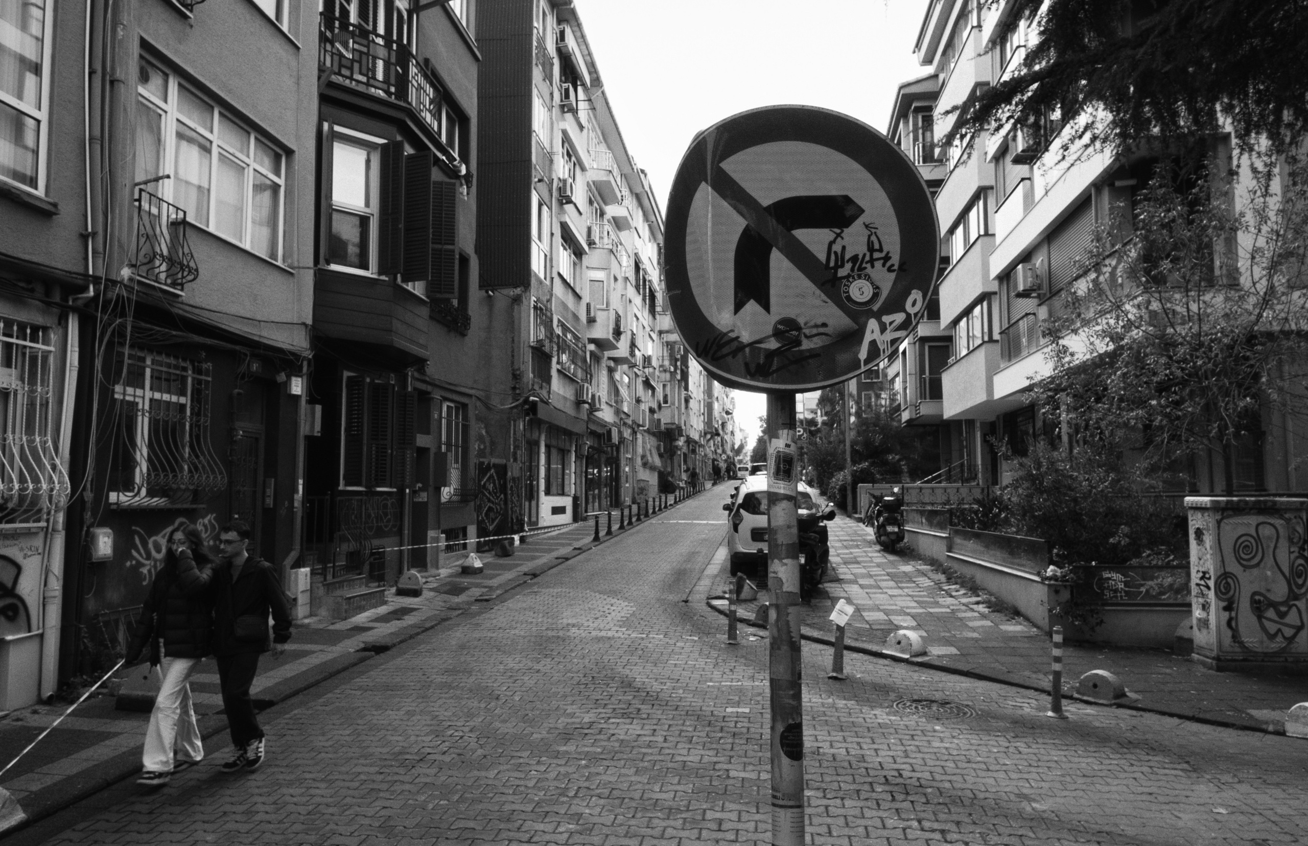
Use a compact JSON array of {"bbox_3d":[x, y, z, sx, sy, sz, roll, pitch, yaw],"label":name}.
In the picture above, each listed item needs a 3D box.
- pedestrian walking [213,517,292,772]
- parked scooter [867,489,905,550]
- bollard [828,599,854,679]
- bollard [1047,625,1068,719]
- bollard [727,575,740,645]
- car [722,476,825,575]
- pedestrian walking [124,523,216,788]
[{"bbox_3d":[-2.850,1.555,6.150,0.580,1.720,0.480,-1,-5,7],"label":"pedestrian walking"},{"bbox_3d":[5.200,2.160,19.500,0.720,1.270,1.900,0,-5,4],"label":"parked scooter"},{"bbox_3d":[1.906,2.223,8.960,0.200,0.750,0.200,3,-5,0],"label":"bollard"},{"bbox_3d":[3.580,2.199,7.730,0.200,0.750,0.200,0,-5,0],"label":"bollard"},{"bbox_3d":[0.972,2.298,10.630,0.180,0.750,0.180,0,-5,0],"label":"bollard"},{"bbox_3d":[2.380,2.080,17.500,1.780,1.730,4.000,0,-3,5],"label":"car"},{"bbox_3d":[-3.300,1.560,5.950,0.600,1.680,0.580,0,-5,6],"label":"pedestrian walking"}]

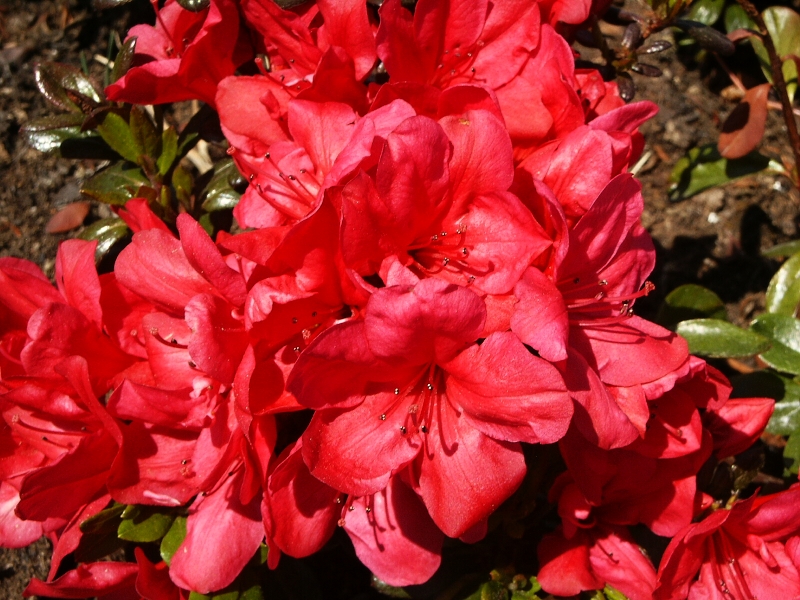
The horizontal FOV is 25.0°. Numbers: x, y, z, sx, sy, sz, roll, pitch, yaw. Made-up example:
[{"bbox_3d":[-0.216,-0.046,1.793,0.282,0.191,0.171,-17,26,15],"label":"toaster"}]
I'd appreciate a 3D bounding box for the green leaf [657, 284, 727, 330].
[{"bbox_3d":[0.077,0.002,0.475,0.018,0.005,0.013,13,61,7],"label":"green leaf"}]

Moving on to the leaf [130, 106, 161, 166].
[{"bbox_3d":[-0.067,-0.043,0.478,0.008,0.005,0.018,-12,75,-12],"label":"leaf"}]

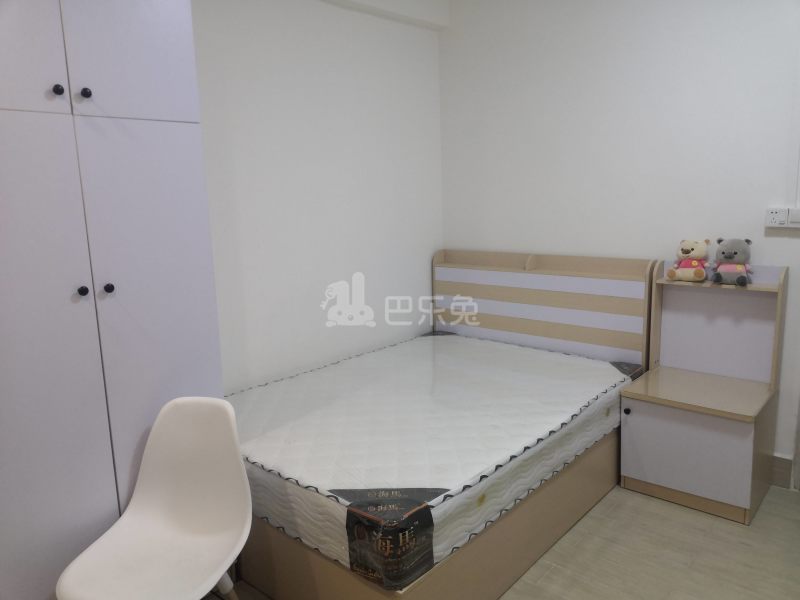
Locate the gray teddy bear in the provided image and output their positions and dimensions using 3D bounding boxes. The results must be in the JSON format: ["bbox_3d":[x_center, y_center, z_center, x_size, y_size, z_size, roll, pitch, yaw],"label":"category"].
[{"bbox_3d":[1.640,-0.184,3.068,0.152,0.222,0.140,7,13,40],"label":"gray teddy bear"}]

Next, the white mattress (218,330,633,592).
[{"bbox_3d":[0.113,0.570,3.108,1.470,0.240,2.030,7,13,40],"label":"white mattress"}]

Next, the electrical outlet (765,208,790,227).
[{"bbox_3d":[1.807,-0.393,2.978,0.086,0.086,0.034,7,13,40],"label":"electrical outlet"}]

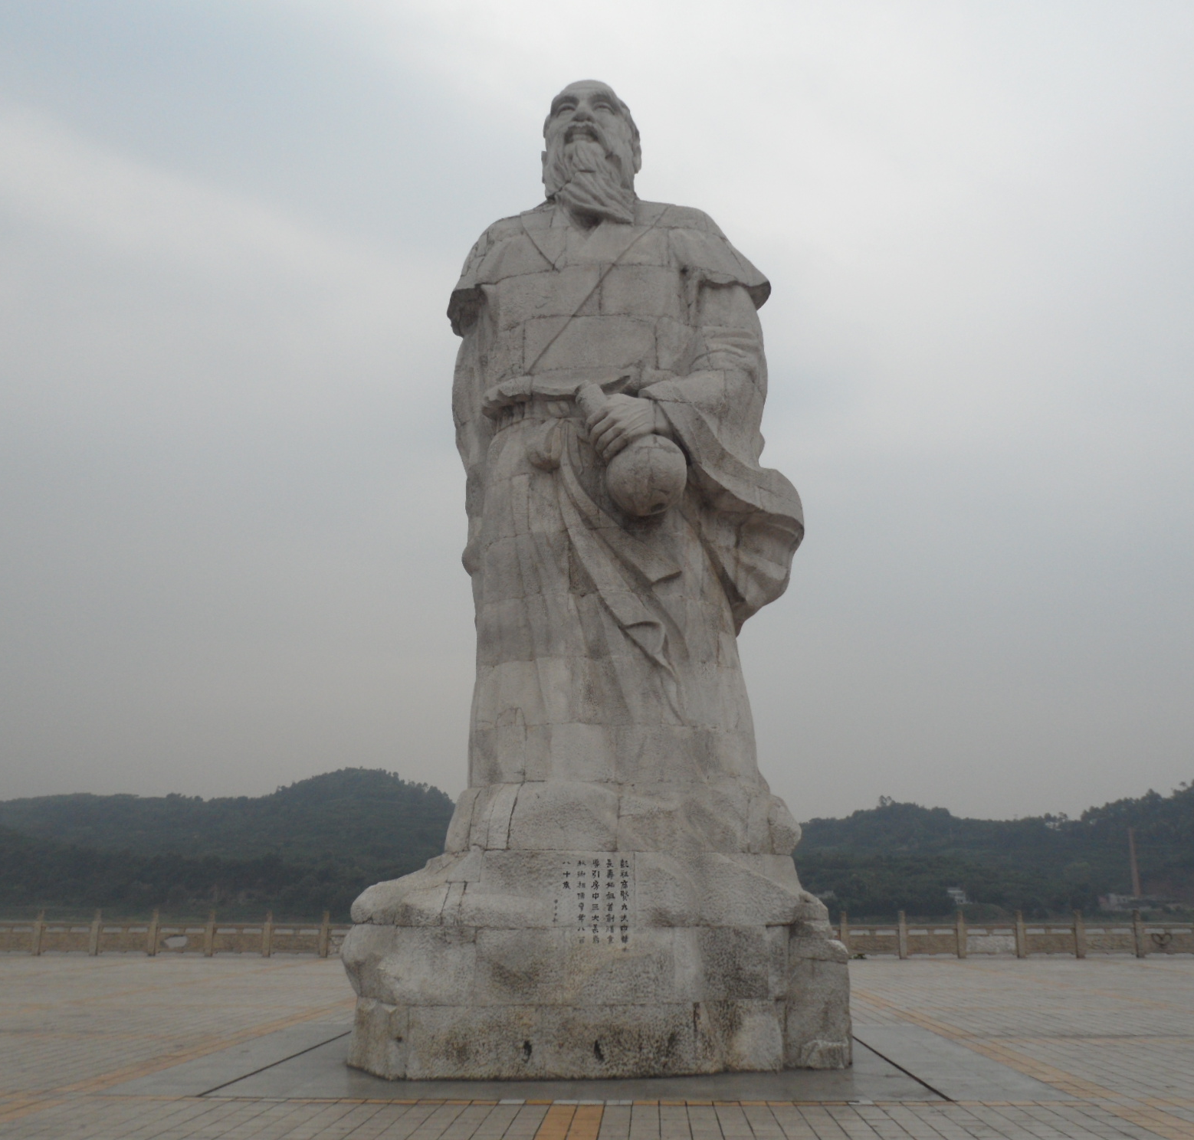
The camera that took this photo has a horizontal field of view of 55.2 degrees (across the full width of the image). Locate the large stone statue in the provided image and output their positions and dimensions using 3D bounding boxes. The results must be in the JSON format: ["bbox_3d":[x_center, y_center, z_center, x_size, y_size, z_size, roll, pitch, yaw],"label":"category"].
[{"bbox_3d":[0.000,-0.673,13.733,4.884,12.032,3.700,-1,-16,3],"label":"large stone statue"}]

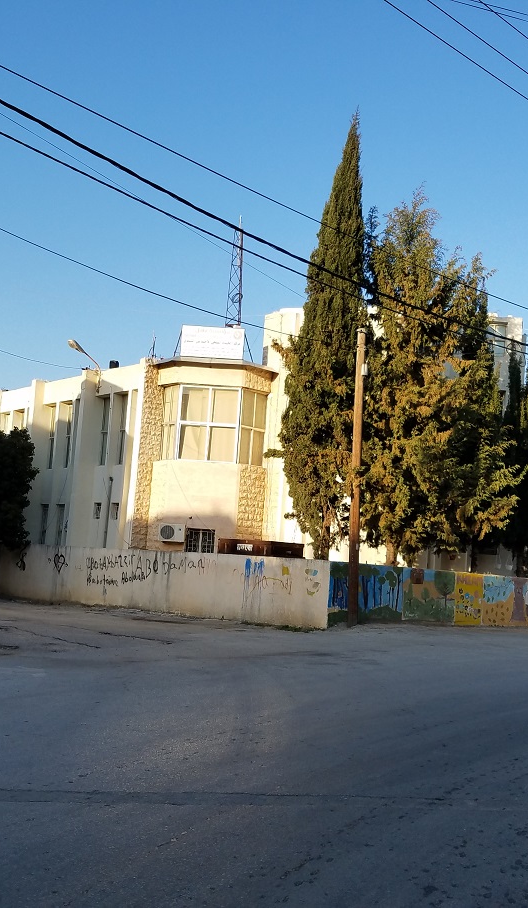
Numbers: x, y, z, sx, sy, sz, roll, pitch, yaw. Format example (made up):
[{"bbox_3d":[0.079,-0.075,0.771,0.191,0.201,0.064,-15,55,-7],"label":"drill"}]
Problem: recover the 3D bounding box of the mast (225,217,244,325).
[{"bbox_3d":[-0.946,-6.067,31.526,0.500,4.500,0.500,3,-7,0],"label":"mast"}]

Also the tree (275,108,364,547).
[{"bbox_3d":[1.672,-2.666,25.747,2.400,14.600,2.400,3,-7,0],"label":"tree"}]

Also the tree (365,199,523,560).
[{"bbox_3d":[5.293,-1.511,27.212,4.400,13.100,4.200,3,-7,0],"label":"tree"}]

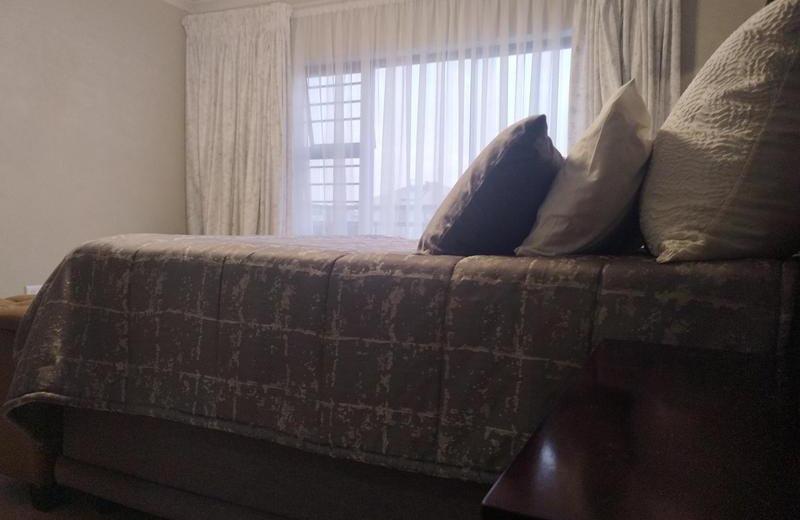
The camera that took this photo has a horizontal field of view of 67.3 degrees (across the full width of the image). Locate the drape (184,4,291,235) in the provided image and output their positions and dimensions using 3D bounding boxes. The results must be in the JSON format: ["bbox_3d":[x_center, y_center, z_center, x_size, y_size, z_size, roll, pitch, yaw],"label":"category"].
[{"bbox_3d":[-1.299,-0.746,4.806,0.980,2.410,0.140,3,4,24],"label":"drape"}]

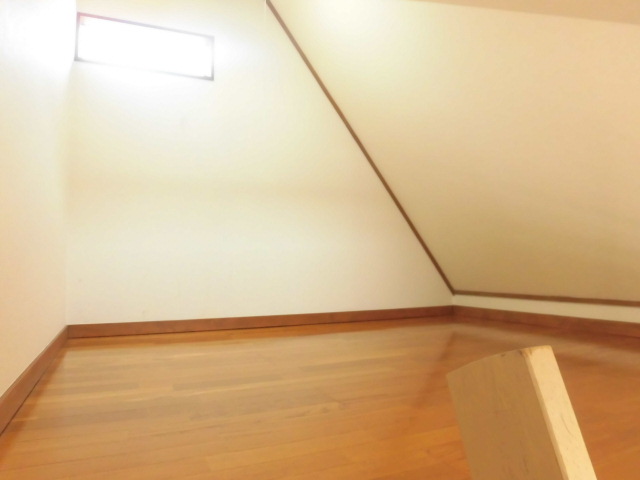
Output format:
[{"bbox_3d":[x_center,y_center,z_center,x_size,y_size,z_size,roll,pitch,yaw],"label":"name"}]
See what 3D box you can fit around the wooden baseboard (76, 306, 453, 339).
[{"bbox_3d":[-0.143,0.496,2.771,2.497,0.075,0.018,1,-5,-25],"label":"wooden baseboard"}]

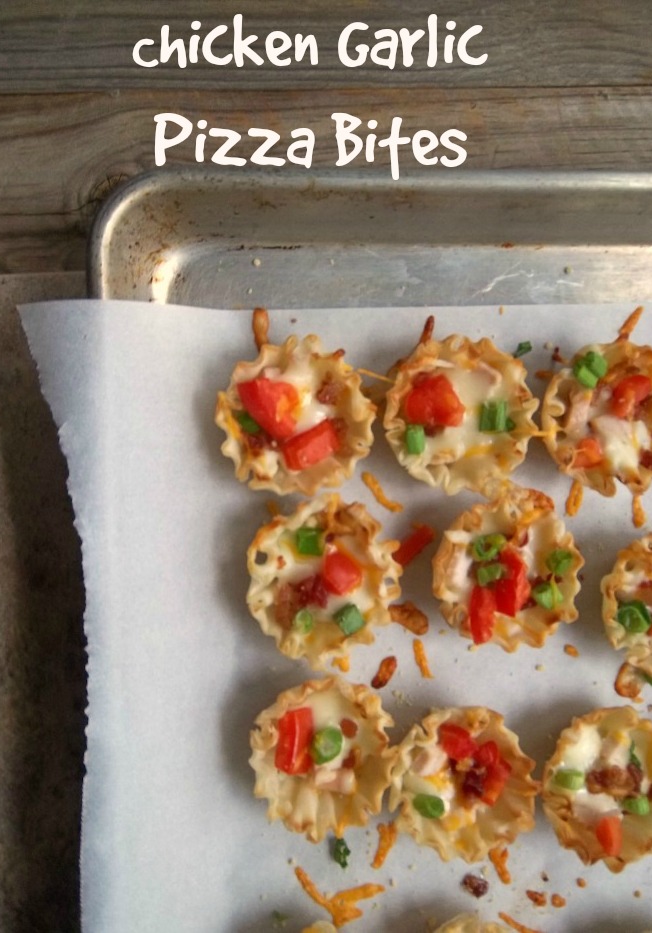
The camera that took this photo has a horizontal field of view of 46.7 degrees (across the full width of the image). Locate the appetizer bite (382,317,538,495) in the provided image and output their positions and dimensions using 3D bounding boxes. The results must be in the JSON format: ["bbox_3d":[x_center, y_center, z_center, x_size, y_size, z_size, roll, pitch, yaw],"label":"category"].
[{"bbox_3d":[0.040,-0.017,0.236,0.046,0.024,0.049,0,92,0],"label":"appetizer bite"}]

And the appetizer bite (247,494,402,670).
[{"bbox_3d":[0.000,0.035,0.238,0.047,0.024,0.053,0,92,0],"label":"appetizer bite"}]

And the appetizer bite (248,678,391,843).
[{"bbox_3d":[-0.001,0.088,0.240,0.044,0.024,0.051,0,92,0],"label":"appetizer bite"}]

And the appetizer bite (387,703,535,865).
[{"bbox_3d":[0.042,0.096,0.241,0.045,0.024,0.048,0,92,0],"label":"appetizer bite"}]

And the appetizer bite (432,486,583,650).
[{"bbox_3d":[0.054,0.031,0.238,0.045,0.024,0.048,0,92,0],"label":"appetizer bite"}]

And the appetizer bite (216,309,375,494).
[{"bbox_3d":[-0.009,-0.017,0.236,0.047,0.024,0.049,0,92,0],"label":"appetizer bite"}]

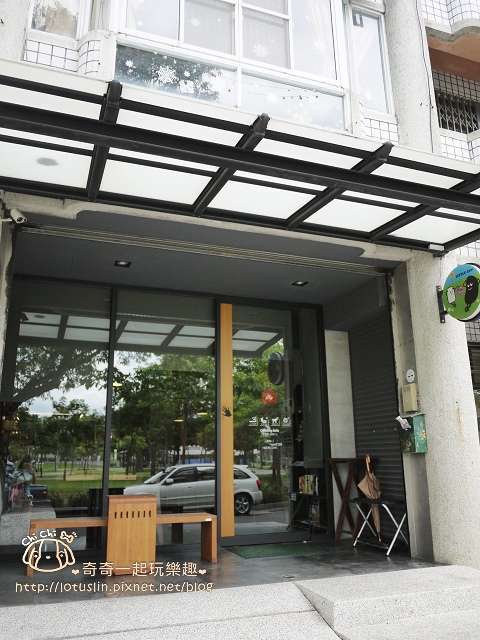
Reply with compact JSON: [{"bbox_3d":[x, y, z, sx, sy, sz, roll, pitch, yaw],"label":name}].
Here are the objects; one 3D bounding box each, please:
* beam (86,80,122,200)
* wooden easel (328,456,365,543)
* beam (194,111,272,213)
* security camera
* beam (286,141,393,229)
[{"bbox_3d":[-1.013,-1.222,3.782,0.082,0.103,1.625,5,-10,-19],"label":"beam"},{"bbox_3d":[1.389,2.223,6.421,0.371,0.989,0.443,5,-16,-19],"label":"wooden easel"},{"bbox_3d":[-0.132,-1.150,4.091,0.082,0.103,1.625,5,-10,-19],"label":"beam"},{"bbox_3d":[-1.781,-0.829,4.145,0.085,0.080,0.190,18,19,-51],"label":"security camera"},{"bbox_3d":[0.775,-1.076,4.409,0.082,0.103,1.626,4,-10,-18],"label":"beam"}]

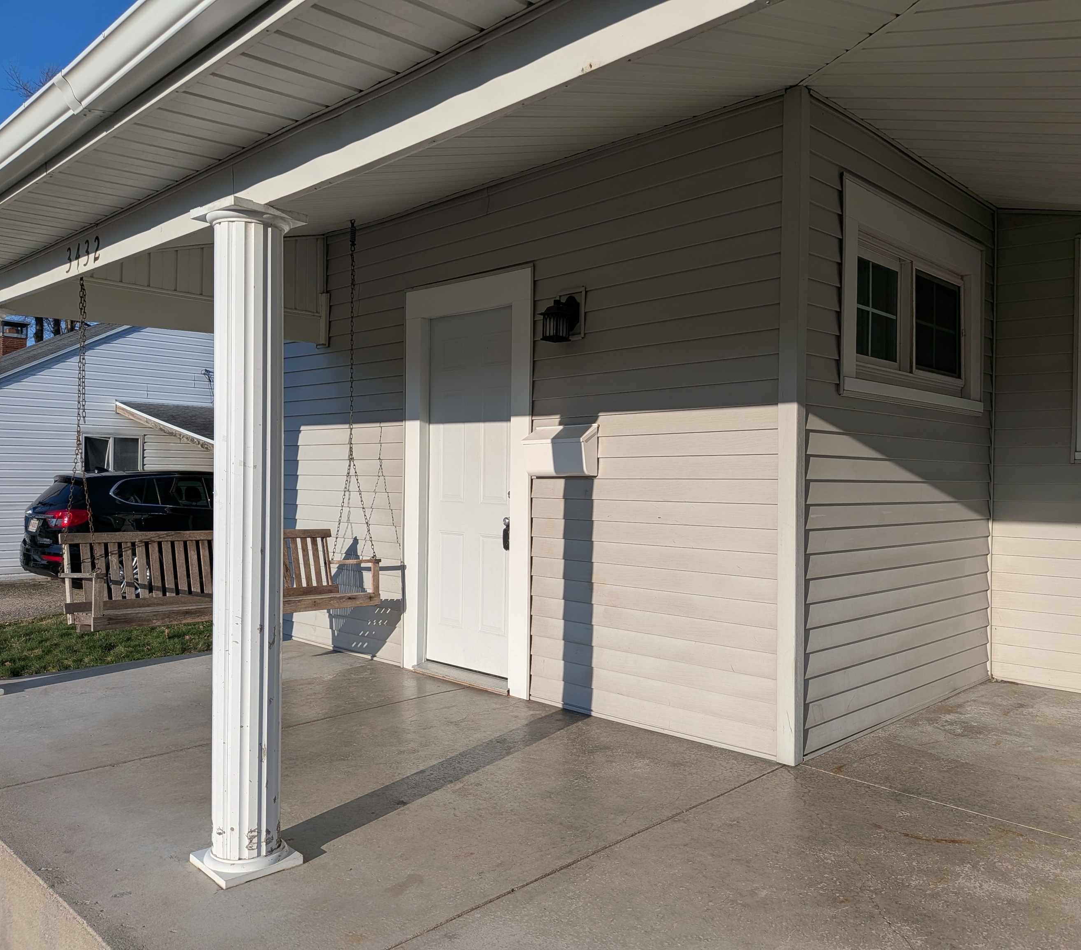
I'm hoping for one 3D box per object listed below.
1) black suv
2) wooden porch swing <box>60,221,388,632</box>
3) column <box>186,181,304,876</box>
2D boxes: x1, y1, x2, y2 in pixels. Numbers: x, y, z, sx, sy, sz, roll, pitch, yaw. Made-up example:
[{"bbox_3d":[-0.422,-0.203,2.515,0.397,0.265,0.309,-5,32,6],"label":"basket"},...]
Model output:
[{"bbox_3d":[-5.244,0.814,13.399,1.840,1.690,4.670,0,-1,45],"label":"black suv"},{"bbox_3d":[-1.653,-0.397,4.719,0.551,2.272,1.564,0,-1,45],"label":"wooden porch swing"},{"bbox_3d":[-0.854,0.185,2.582,0.240,1.900,0.240,0,-1,45],"label":"column"}]

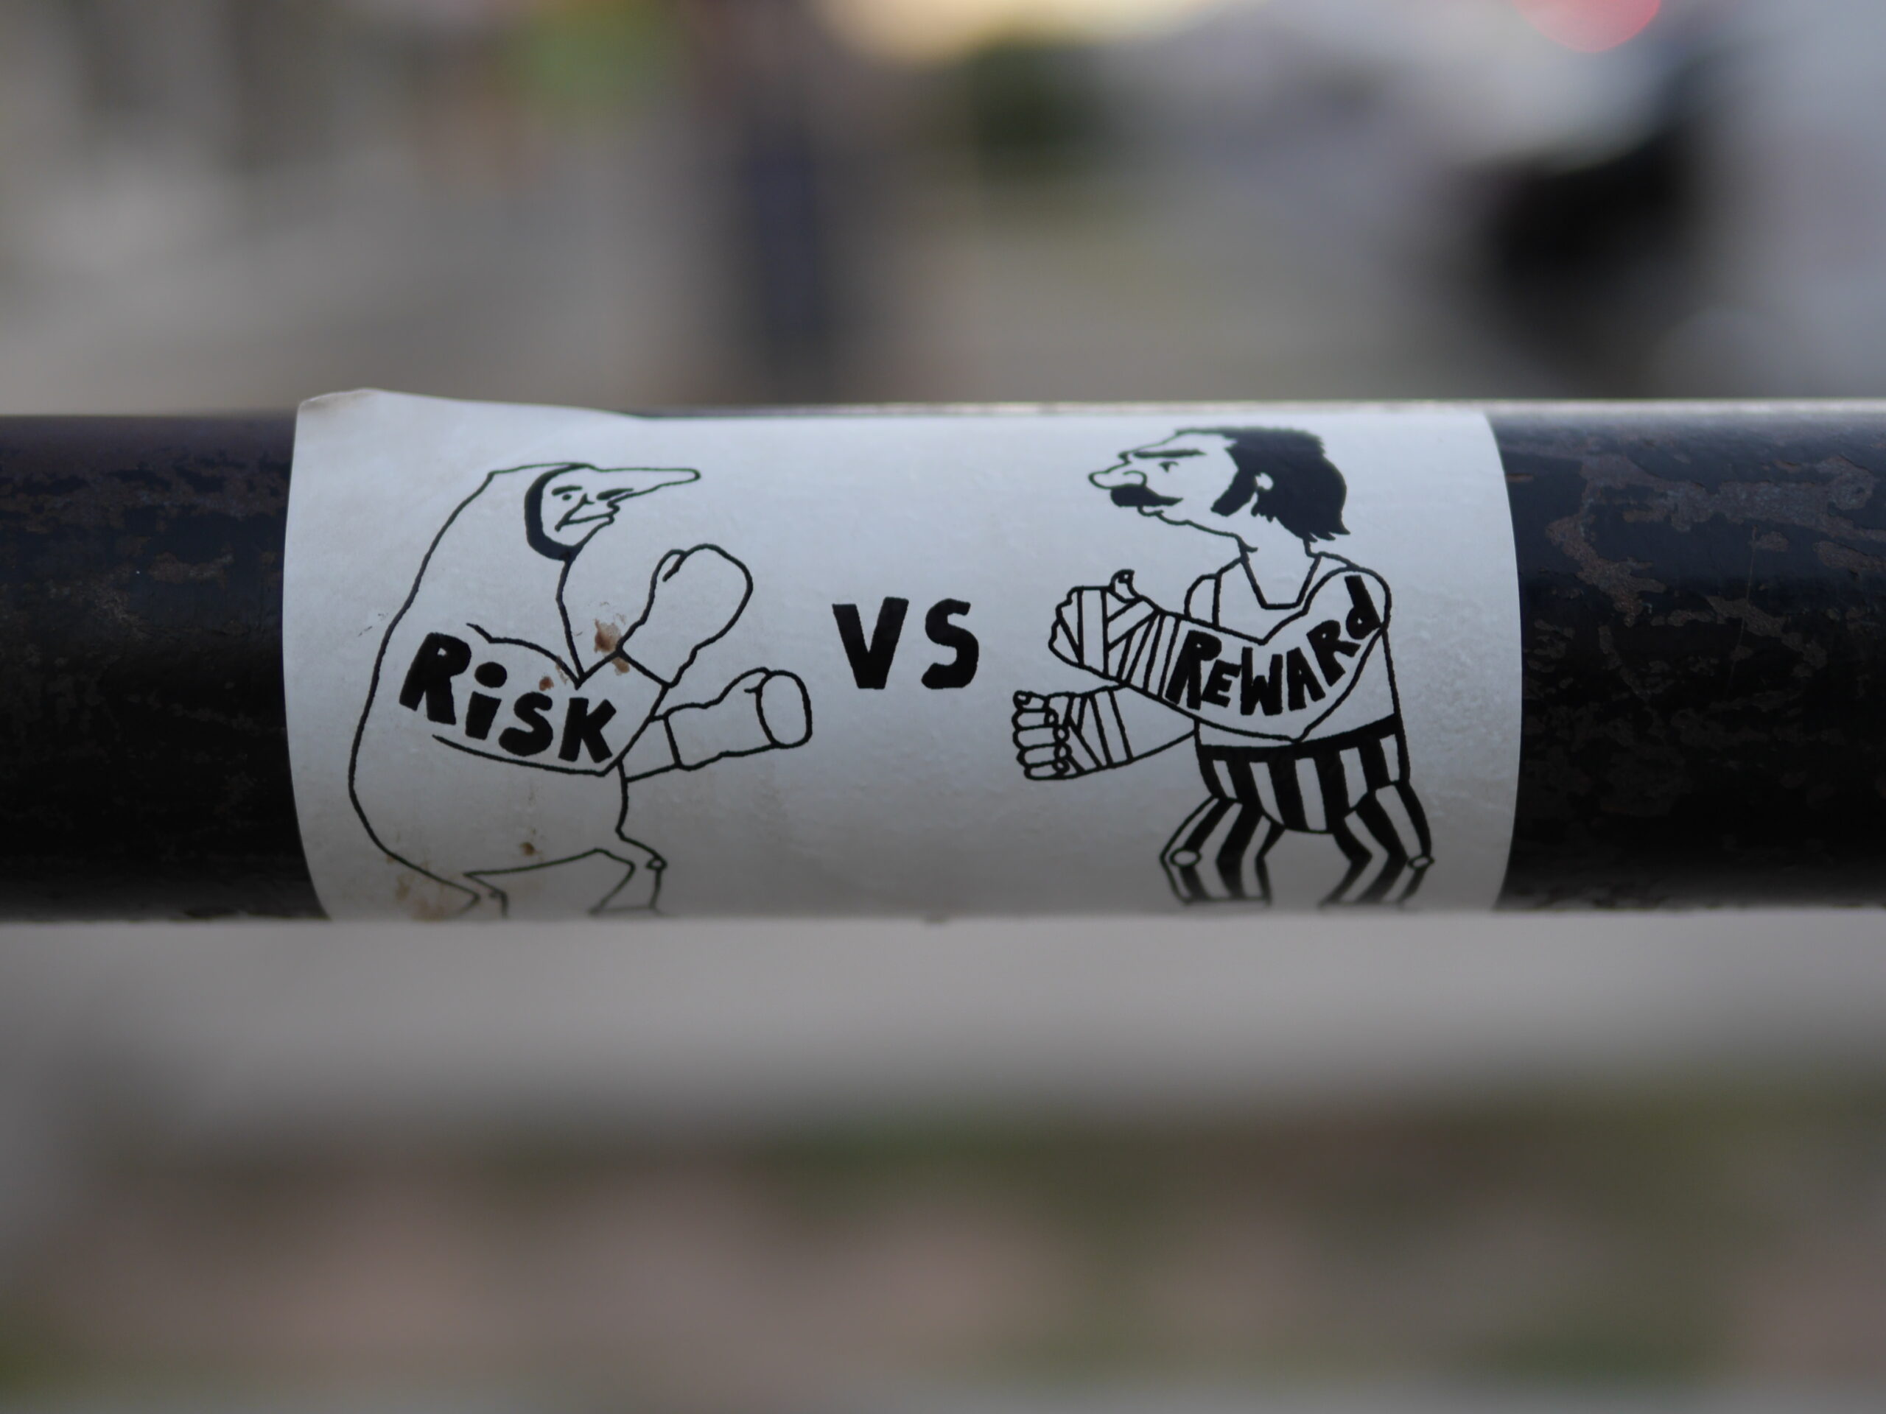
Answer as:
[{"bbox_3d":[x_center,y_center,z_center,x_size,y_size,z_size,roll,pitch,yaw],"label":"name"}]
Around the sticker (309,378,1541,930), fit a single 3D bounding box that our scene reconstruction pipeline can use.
[{"bbox_3d":[-0.004,-0.002,0.249,0.106,0.048,0.031,-1,13,0],"label":"sticker"}]

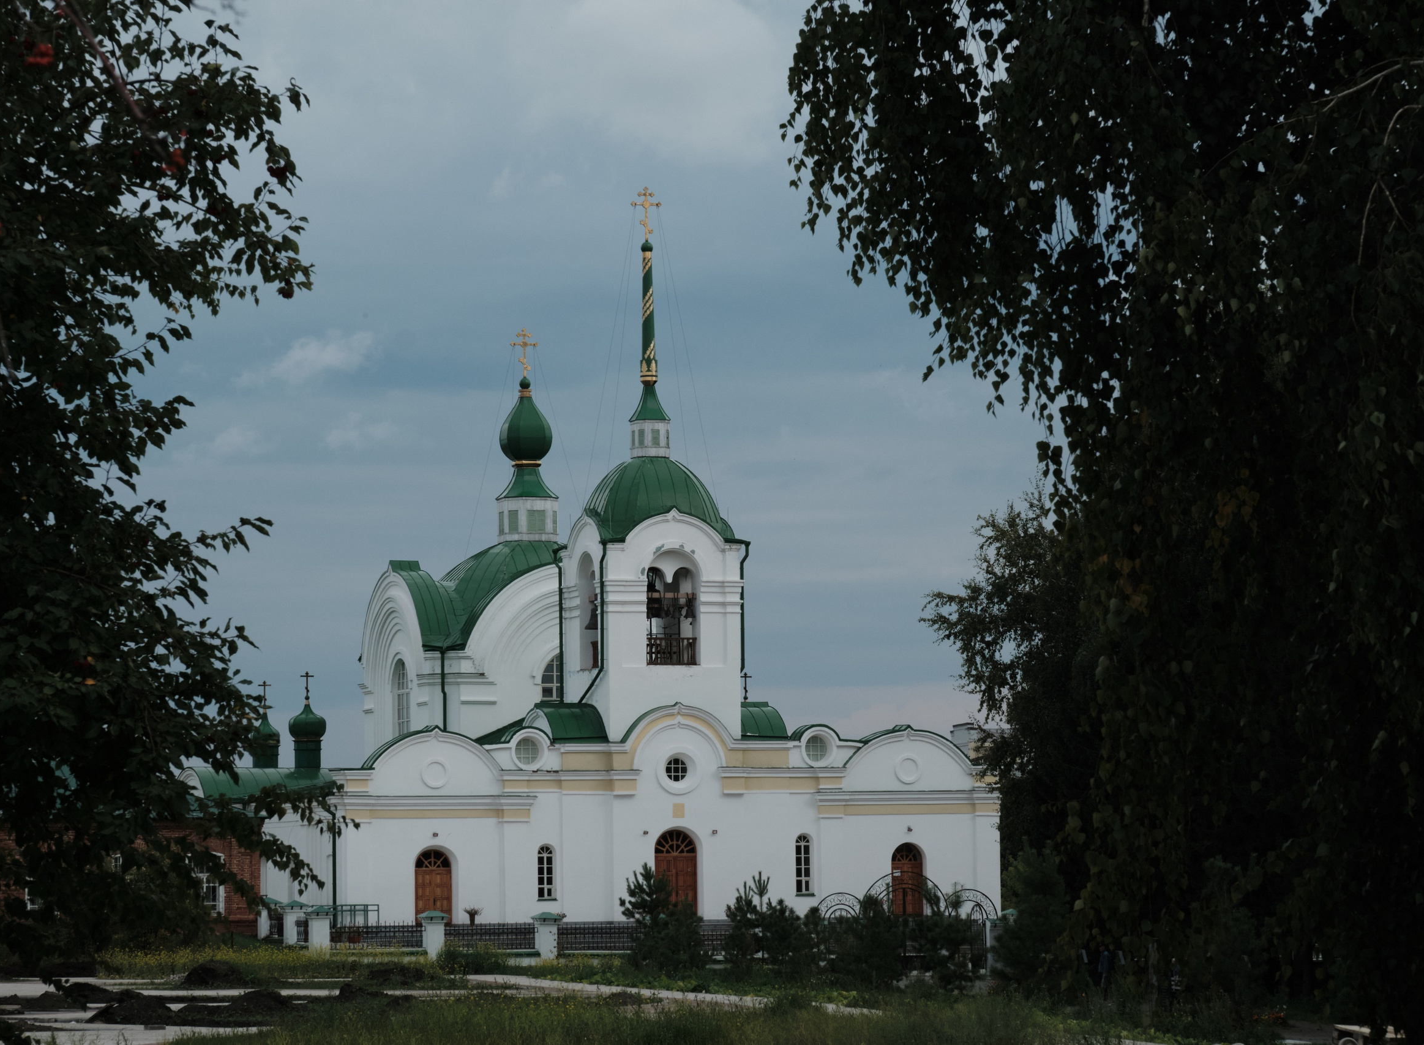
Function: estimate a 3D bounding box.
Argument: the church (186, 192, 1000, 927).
[{"bbox_3d":[-6.671,2.228,191.660,28.300,29.700,30.000,1,-5,-20],"label":"church"}]

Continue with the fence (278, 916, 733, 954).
[{"bbox_3d":[-5.993,14.256,157.812,16.200,1.400,0.500,1,-5,-20],"label":"fence"}]

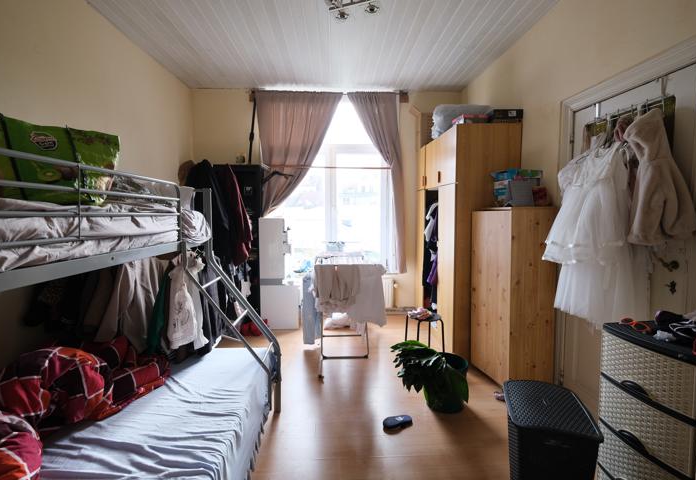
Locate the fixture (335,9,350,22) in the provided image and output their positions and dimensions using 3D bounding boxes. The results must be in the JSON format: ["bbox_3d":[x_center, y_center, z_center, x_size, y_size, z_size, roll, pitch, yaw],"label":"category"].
[{"bbox_3d":[-0.044,-1.746,2.498,0.123,0.103,0.123,-1,4,-5],"label":"fixture"}]

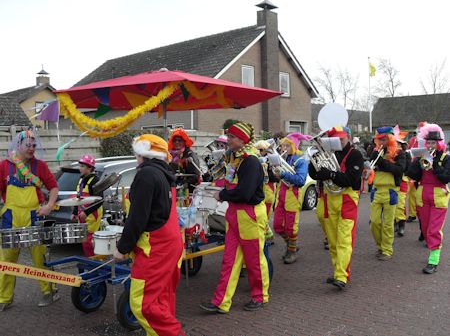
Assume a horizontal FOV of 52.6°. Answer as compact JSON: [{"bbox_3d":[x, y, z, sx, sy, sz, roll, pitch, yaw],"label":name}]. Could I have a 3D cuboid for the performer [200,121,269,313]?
[{"bbox_3d":[0.103,0.475,4.445,0.640,1.850,0.520,-3,3,-22],"label":"performer"}]

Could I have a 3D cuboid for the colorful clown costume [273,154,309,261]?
[{"bbox_3d":[0.895,0.521,6.219,0.450,1.480,0.480,-4,4,-44],"label":"colorful clown costume"}]

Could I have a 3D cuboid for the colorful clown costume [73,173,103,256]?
[{"bbox_3d":[-1.726,0.730,5.714,0.450,1.250,0.380,2,4,43],"label":"colorful clown costume"}]

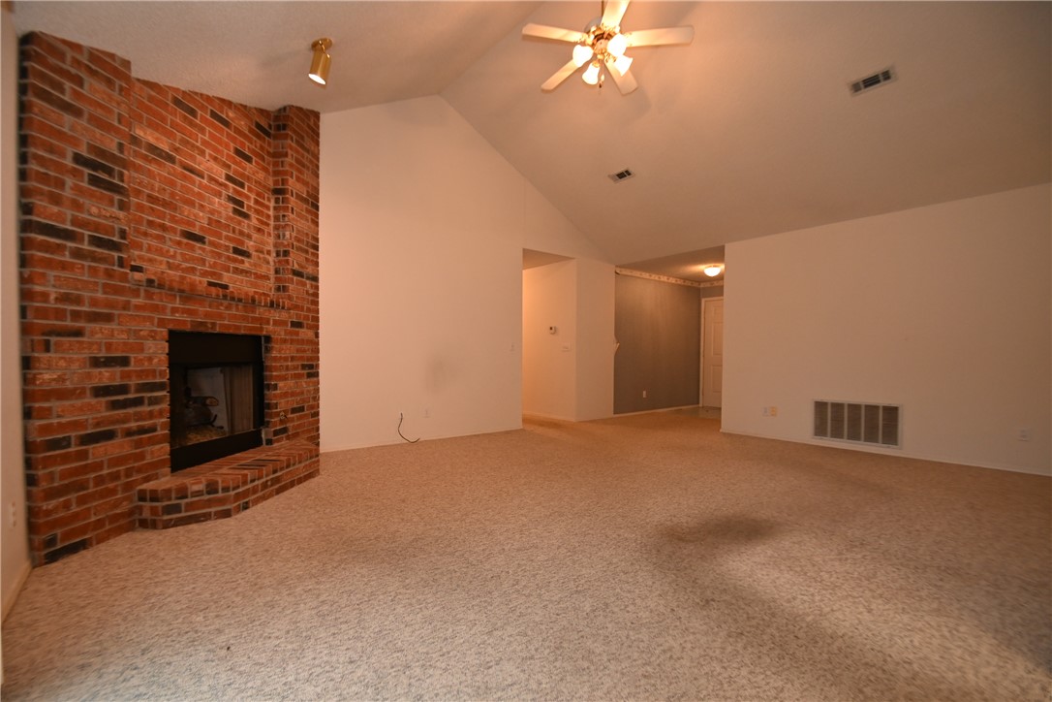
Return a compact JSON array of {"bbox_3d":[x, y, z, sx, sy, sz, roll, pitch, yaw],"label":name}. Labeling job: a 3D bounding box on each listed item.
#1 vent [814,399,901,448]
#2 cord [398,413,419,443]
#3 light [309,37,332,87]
[{"bbox_3d":[3.475,0.760,4.635,0.040,0.447,0.780,0,0,-40],"label":"vent"},{"bbox_3d":[-1.305,0.852,4.880,0.250,0.335,0.080,0,0,-40],"label":"cord"},{"bbox_3d":[-1.455,-2.050,3.100,0.165,0.300,0.140,0,0,14],"label":"light"}]

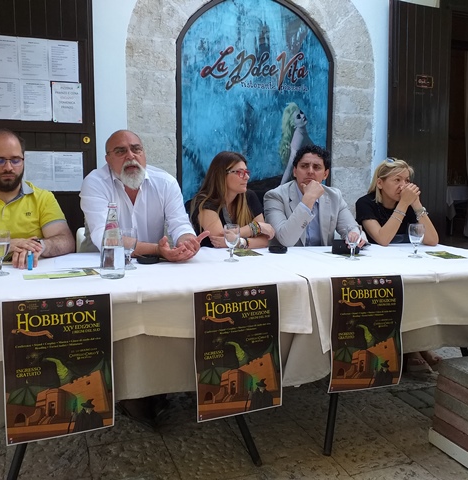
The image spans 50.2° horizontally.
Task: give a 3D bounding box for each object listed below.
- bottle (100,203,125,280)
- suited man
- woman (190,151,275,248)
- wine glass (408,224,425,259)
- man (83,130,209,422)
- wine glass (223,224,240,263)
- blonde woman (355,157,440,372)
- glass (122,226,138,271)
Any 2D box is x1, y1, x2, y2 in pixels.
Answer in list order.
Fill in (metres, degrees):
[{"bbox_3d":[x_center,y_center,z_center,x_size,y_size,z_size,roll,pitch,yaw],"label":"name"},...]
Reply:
[{"bbox_3d":[-0.455,-0.002,1.858,0.092,0.272,0.092,0,6,0],"label":"bottle"},{"bbox_3d":[0.415,0.137,2.807,0.600,1.309,0.820,-1,6,-9],"label":"suited man"},{"bbox_3d":[-0.014,0.162,2.749,0.520,1.271,0.800,-3,6,-28],"label":"woman"},{"bbox_3d":[0.871,0.002,2.381,0.077,0.162,0.077,0,6,0],"label":"wine glass"},{"bbox_3d":[-0.463,0.151,2.497,0.640,1.343,0.850,-1,6,-13],"label":"man"},{"bbox_3d":[-0.009,0.013,2.261,0.074,0.163,0.074,0,6,0],"label":"wine glass"},{"bbox_3d":[0.956,0.154,2.929,0.520,1.252,0.800,-2,6,-19],"label":"blonde woman"},{"bbox_3d":[-0.426,0.034,2.045,0.074,0.163,0.074,0,6,0],"label":"glass"}]

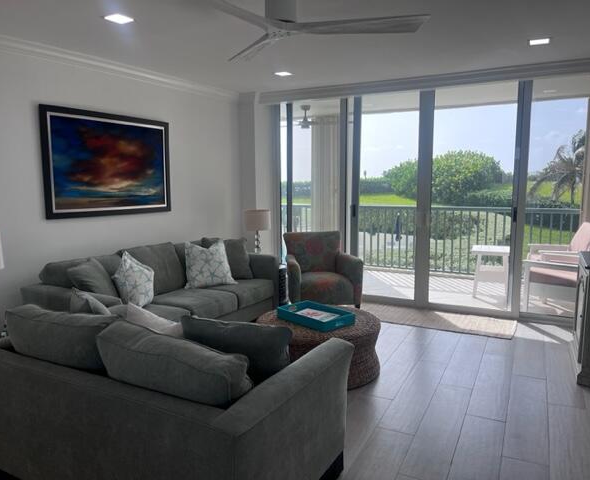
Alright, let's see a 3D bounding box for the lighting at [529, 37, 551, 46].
[{"bbox_3d":[2.014,-1.638,3.954,0.150,0.030,0.160,3,8,26],"label":"lighting"}]

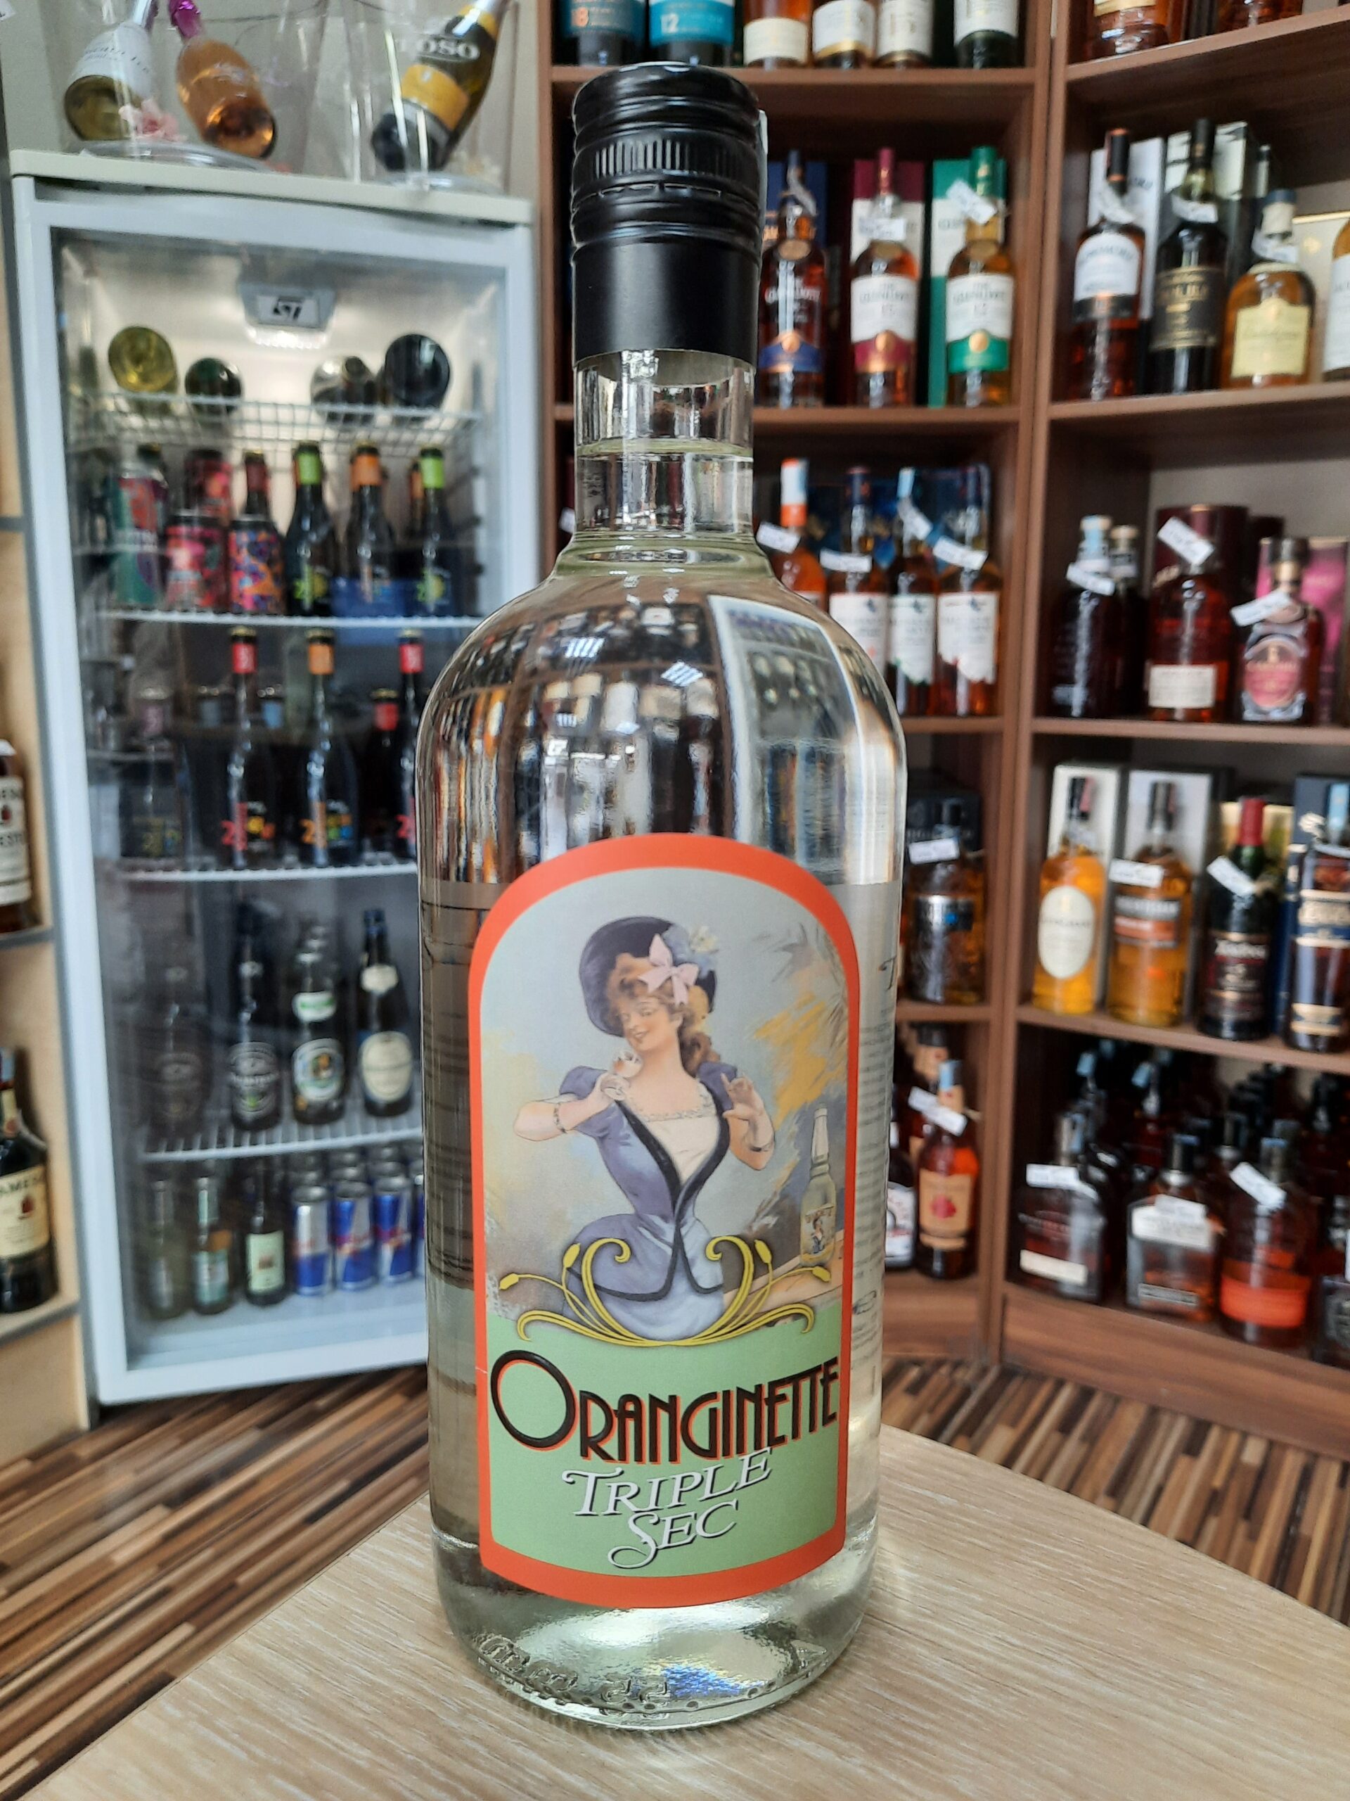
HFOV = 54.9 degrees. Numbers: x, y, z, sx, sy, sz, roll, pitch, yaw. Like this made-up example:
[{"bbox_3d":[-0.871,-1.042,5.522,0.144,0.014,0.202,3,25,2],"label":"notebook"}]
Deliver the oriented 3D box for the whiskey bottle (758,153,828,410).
[{"bbox_3d":[0.142,-0.734,1.561,0.079,0.291,0.079,2,10,8],"label":"whiskey bottle"}]

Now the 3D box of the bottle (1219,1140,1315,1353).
[{"bbox_3d":[0.716,0.409,1.566,0.102,0.246,0.065,5,11,27],"label":"bottle"}]

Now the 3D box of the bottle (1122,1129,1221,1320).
[{"bbox_3d":[0.627,0.405,1.631,0.106,0.229,0.063,6,11,29],"label":"bottle"}]

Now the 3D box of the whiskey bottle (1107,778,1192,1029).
[{"bbox_3d":[0.580,0.003,1.580,0.085,0.290,0.085,5,10,27],"label":"whiskey bottle"}]

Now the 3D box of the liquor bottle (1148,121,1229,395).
[{"bbox_3d":[0.585,-0.715,1.471,0.080,0.290,0.080,7,11,32],"label":"liquor bottle"}]

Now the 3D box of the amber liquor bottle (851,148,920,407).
[{"bbox_3d":[0.252,-0.737,1.561,0.080,0.302,0.080,2,9,9],"label":"amber liquor bottle"}]

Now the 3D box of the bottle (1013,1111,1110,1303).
[{"bbox_3d":[0.505,0.391,1.693,0.108,0.234,0.063,6,11,31],"label":"bottle"}]

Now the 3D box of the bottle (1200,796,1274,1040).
[{"bbox_3d":[0.664,0.017,1.528,0.077,0.275,0.077,5,11,25],"label":"bottle"}]

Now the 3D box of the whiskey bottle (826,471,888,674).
[{"bbox_3d":[0.229,-0.378,1.613,0.079,0.302,0.079,1,10,3],"label":"whiskey bottle"}]

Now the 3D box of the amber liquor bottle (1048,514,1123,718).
[{"bbox_3d":[0.504,-0.344,1.596,0.081,0.243,0.081,6,11,30],"label":"amber liquor bottle"}]

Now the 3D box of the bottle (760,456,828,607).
[{"bbox_3d":[0.149,-0.385,1.618,0.082,0.312,0.082,1,10,5],"label":"bottle"}]

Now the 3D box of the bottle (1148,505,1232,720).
[{"bbox_3d":[0.608,-0.334,1.533,0.090,0.243,0.088,6,11,32],"label":"bottle"}]

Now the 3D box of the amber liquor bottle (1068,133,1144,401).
[{"bbox_3d":[0.508,-0.727,1.515,0.076,0.299,0.076,5,10,23],"label":"amber liquor bottle"}]

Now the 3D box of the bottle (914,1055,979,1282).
[{"bbox_3d":[0.368,0.355,1.740,0.077,0.286,0.077,3,10,16],"label":"bottle"}]

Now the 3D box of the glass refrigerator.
[{"bbox_3d":[-0.503,-0.132,1.813,0.553,1.435,0.560,-2,10,-15],"label":"glass refrigerator"}]

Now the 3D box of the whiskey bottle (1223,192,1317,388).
[{"bbox_3d":[0.662,-0.674,1.450,0.089,0.217,0.085,5,10,26],"label":"whiskey bottle"}]

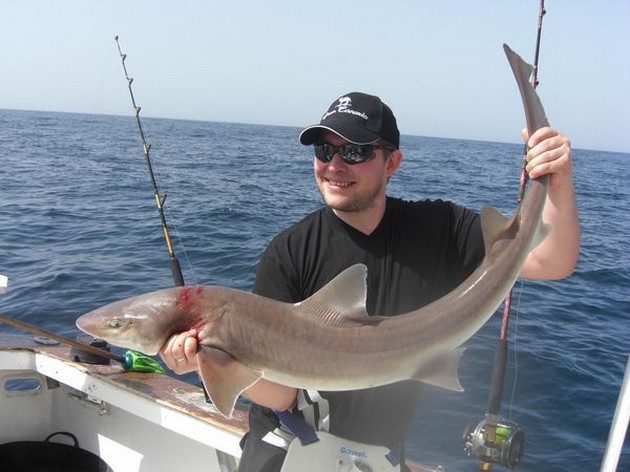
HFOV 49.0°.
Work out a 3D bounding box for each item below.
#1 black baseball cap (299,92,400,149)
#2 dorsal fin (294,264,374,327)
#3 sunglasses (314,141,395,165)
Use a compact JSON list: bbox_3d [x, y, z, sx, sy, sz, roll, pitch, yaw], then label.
[{"bbox_3d":[0.081,-0.239,1.438,0.175,0.125,0.265,10,6,35],"label":"black baseball cap"},{"bbox_3d":[0.041,0.095,1.200,0.135,0.103,0.028,13,6,-5],"label":"dorsal fin"},{"bbox_3d":[0.089,-0.169,1.427,0.145,0.045,0.150,10,8,34],"label":"sunglasses"}]

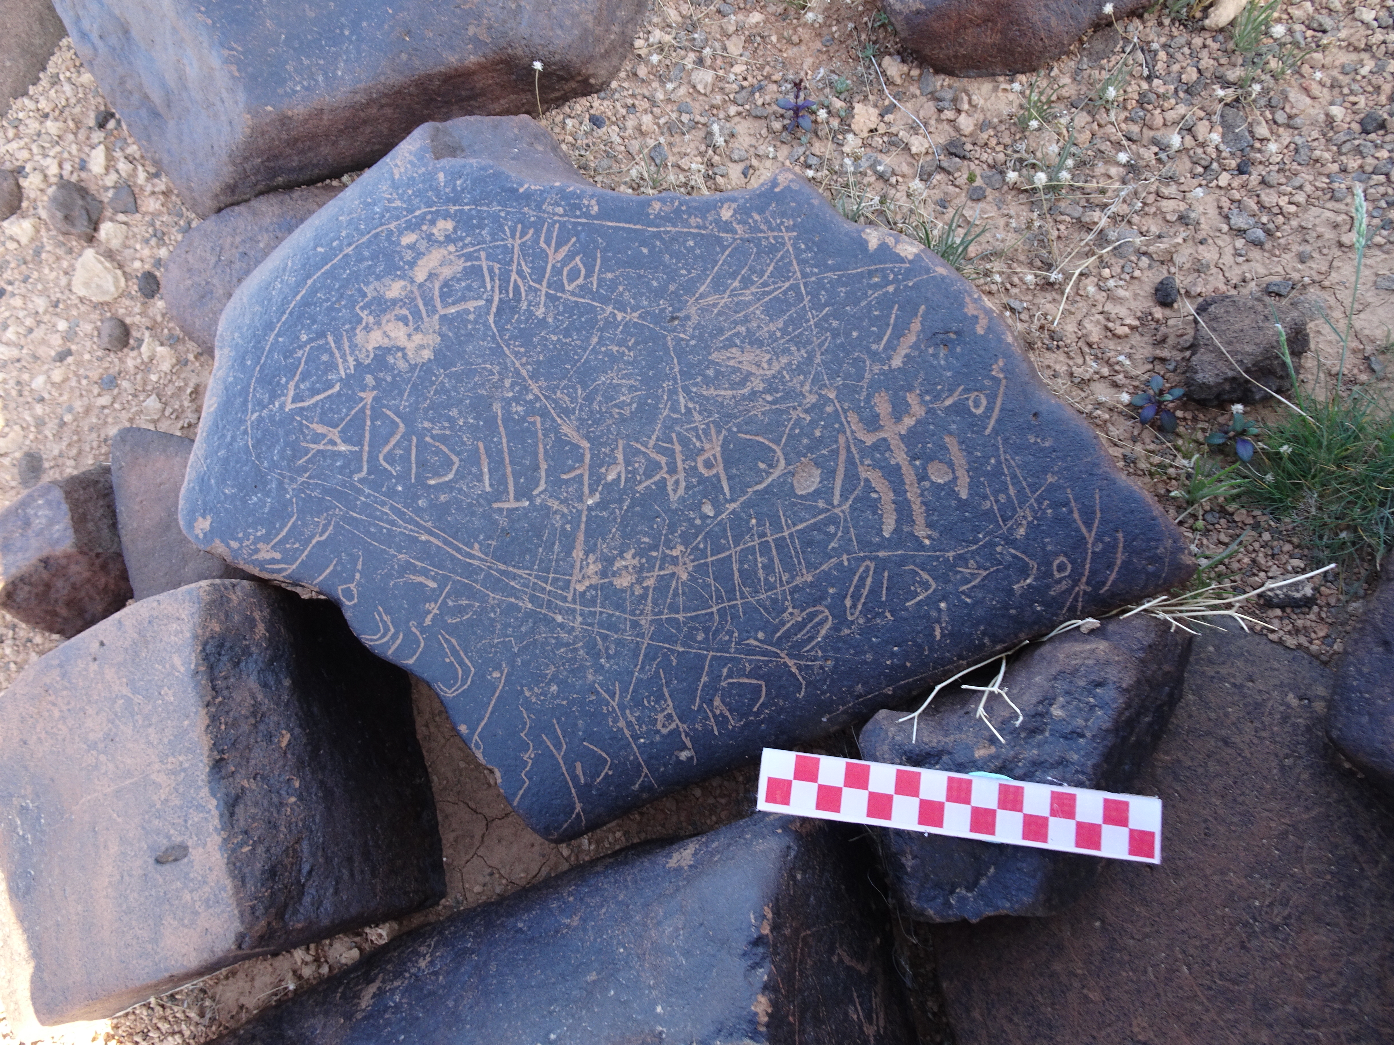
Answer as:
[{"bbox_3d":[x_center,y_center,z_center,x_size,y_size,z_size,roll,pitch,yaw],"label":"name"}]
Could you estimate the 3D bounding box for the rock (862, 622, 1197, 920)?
[{"bbox_3d":[0.143,0.106,0.419,0.155,0.080,0.098,-27,73,-7],"label":"rock"}]

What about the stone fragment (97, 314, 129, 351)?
[{"bbox_3d":[-0.331,-0.106,0.550,0.015,0.014,0.019,4,72,3],"label":"stone fragment"}]

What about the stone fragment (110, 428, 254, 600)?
[{"bbox_3d":[-0.257,0.000,0.489,0.066,0.060,0.105,-18,72,-4],"label":"stone fragment"}]

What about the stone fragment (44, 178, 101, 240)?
[{"bbox_3d":[-0.367,-0.184,0.571,0.034,0.024,0.031,20,74,8],"label":"stone fragment"}]

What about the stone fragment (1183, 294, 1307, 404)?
[{"bbox_3d":[0.292,-0.092,0.514,0.059,0.040,0.063,16,73,7],"label":"stone fragment"}]

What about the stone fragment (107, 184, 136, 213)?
[{"bbox_3d":[-0.344,-0.194,0.581,0.013,0.010,0.019,-15,72,-3],"label":"stone fragment"}]

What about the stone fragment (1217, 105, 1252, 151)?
[{"bbox_3d":[0.319,-0.233,0.572,0.016,0.011,0.031,-6,72,0],"label":"stone fragment"}]

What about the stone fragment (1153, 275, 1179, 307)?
[{"bbox_3d":[0.260,-0.128,0.535,0.012,0.013,0.018,-1,72,2],"label":"stone fragment"}]

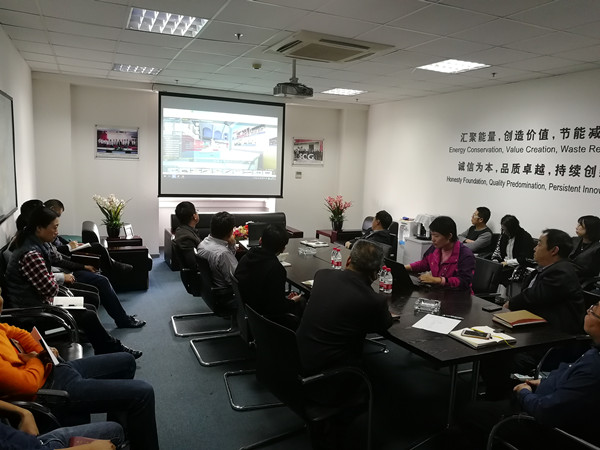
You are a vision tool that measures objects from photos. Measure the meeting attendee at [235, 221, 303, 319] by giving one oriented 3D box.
[{"bbox_3d":[-0.123,0.593,3.502,0.750,1.210,0.550,-1,8,-19],"label":"meeting attendee"}]

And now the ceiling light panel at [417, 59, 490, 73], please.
[{"bbox_3d":[1.640,-1.717,5.028,0.600,0.070,0.600,-1,9,-24],"label":"ceiling light panel"}]

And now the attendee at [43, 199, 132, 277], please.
[{"bbox_3d":[-2.257,0.337,4.853,0.950,1.180,0.550,-1,9,-24],"label":"attendee"}]

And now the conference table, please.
[{"bbox_3d":[0.391,0.755,3.712,1.000,0.755,3.150,-1,9,-25],"label":"conference table"}]

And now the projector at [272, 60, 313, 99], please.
[{"bbox_3d":[-0.069,-1.568,5.014,0.340,0.385,0.290,-1,9,-25],"label":"projector"}]

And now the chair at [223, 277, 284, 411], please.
[{"bbox_3d":[-0.247,0.724,3.302,0.570,0.880,0.550,-1,9,-25],"label":"chair"}]

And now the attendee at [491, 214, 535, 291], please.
[{"bbox_3d":[2.329,0.451,5.256,0.730,1.090,0.480,-1,9,-25],"label":"attendee"}]

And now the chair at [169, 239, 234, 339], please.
[{"bbox_3d":[-0.988,0.560,4.657,0.600,0.890,0.570,-1,9,-24],"label":"chair"}]

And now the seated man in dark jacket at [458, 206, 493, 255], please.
[{"bbox_3d":[2.026,0.332,5.842,0.800,1.140,0.500,-1,8,-22],"label":"seated man in dark jacket"}]

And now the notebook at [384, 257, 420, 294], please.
[{"bbox_3d":[0.808,0.338,3.370,0.310,0.200,0.320,0,8,-15],"label":"notebook"}]

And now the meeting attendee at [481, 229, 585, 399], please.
[{"bbox_3d":[1.544,0.667,3.221,0.820,1.270,0.580,3,8,5],"label":"meeting attendee"}]

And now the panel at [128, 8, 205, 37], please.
[{"bbox_3d":[-1.085,-1.653,3.810,0.600,0.070,0.600,-1,9,-24],"label":"panel"}]

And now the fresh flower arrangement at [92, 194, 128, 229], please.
[{"bbox_3d":[-2.553,-0.092,6.427,0.480,0.560,0.460,-1,9,-24],"label":"fresh flower arrangement"}]

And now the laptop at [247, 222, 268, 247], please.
[{"bbox_3d":[-0.440,0.094,5.145,0.340,0.220,0.270,-1,9,-24],"label":"laptop"}]

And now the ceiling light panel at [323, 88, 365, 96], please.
[{"bbox_3d":[0.647,-2.057,7.196,0.600,0.060,0.600,-1,9,-25],"label":"ceiling light panel"}]

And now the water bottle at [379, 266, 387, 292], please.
[{"bbox_3d":[0.584,0.356,3.211,0.063,0.190,0.063,-1,9,-25],"label":"water bottle"}]

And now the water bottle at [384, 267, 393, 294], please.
[{"bbox_3d":[0.651,0.396,3.388,0.062,0.196,0.062,-1,9,-24],"label":"water bottle"}]

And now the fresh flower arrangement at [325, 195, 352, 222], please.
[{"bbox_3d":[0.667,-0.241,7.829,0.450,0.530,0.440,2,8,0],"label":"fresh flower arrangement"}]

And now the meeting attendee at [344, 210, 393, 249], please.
[{"bbox_3d":[0.708,0.404,5.196,0.900,1.180,0.580,2,8,0],"label":"meeting attendee"}]

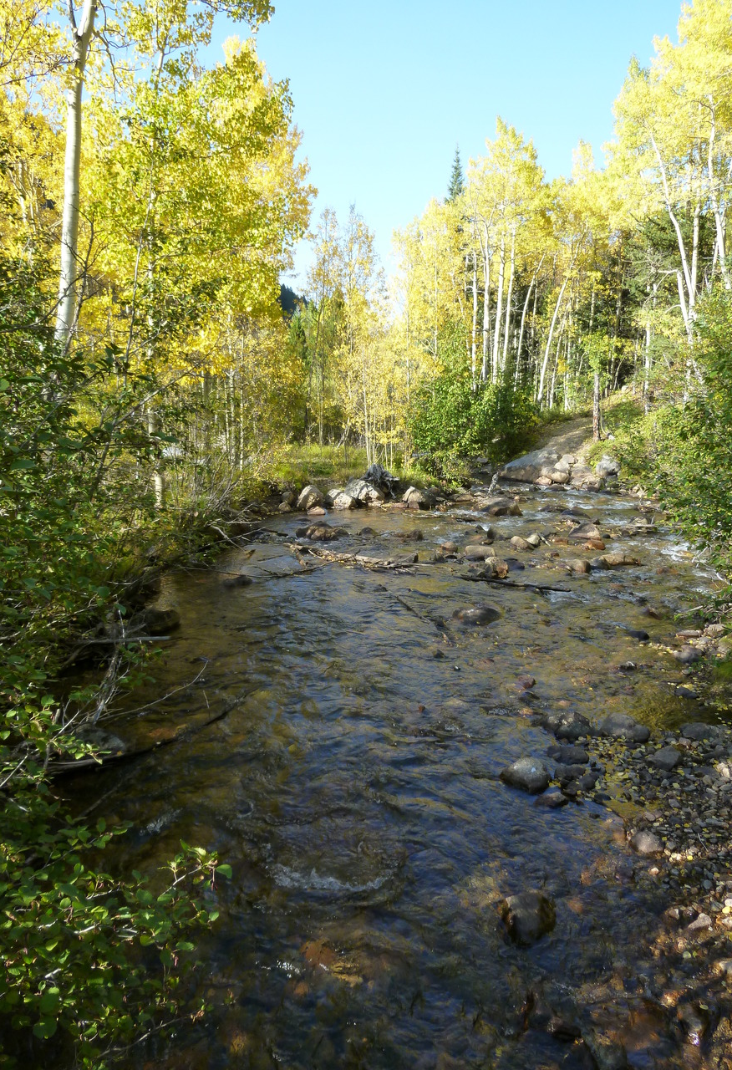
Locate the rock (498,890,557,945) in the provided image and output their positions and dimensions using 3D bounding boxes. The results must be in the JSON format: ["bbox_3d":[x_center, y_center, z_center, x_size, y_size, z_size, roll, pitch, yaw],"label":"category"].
[{"bbox_3d":[0.816,1.934,3.900,0.290,0.220,0.270,0,8,0],"label":"rock"}]

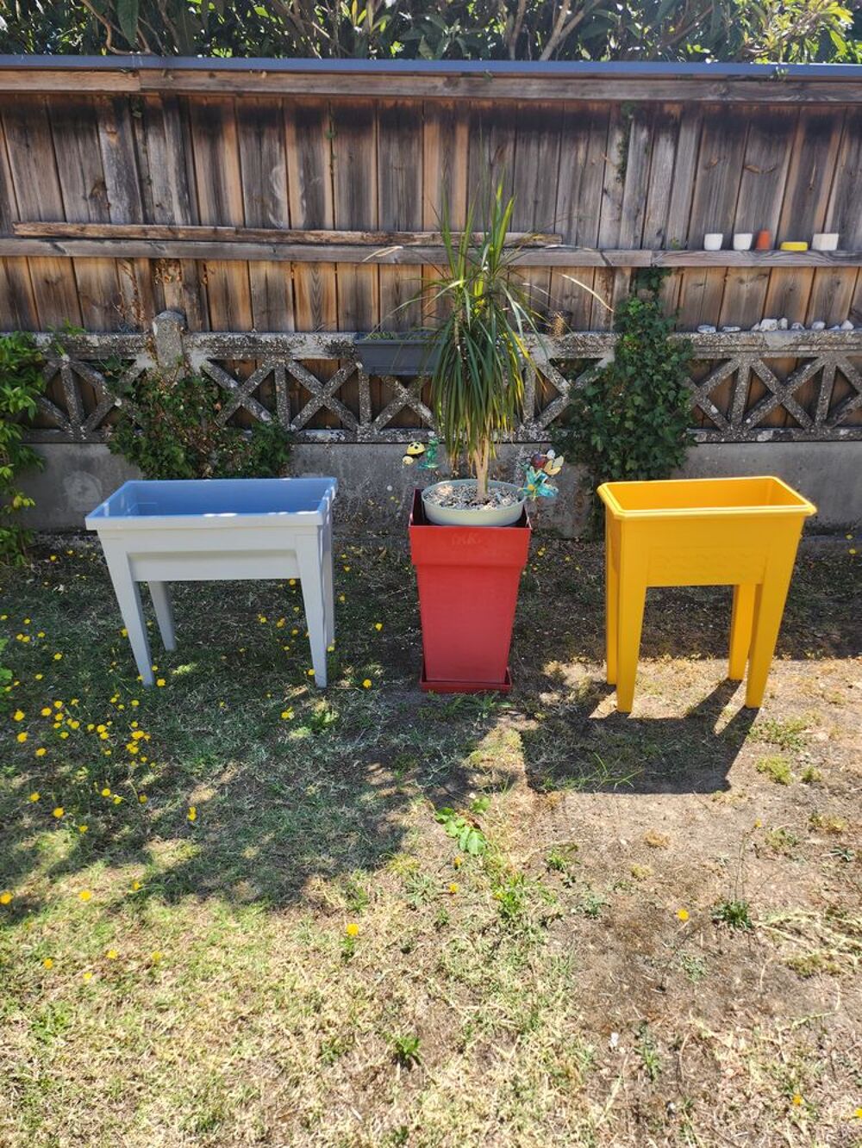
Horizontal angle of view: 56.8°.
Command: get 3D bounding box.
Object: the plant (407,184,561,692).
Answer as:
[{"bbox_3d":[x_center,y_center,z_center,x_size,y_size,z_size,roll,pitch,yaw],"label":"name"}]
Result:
[{"bbox_3d":[0.155,-0.384,2.642,0.460,1.630,0.440,1,25,0],"label":"plant"}]

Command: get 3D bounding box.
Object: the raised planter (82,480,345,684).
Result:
[{"bbox_3d":[-0.704,0.045,2.812,0.749,0.670,0.364,0,25,1],"label":"raised planter"}]

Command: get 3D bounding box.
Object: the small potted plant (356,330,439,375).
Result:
[{"bbox_3d":[-0.121,-1.015,3.652,0.420,0.170,0.200,1,25,0],"label":"small potted plant"}]

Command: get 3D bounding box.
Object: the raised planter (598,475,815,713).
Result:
[{"bbox_3d":[0.871,0.092,2.671,0.589,0.750,0.306,-2,25,2],"label":"raised planter"}]

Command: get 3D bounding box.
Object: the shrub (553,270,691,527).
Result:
[{"bbox_3d":[0.875,-0.735,3.732,0.640,1.330,0.350,1,25,0],"label":"shrub"}]

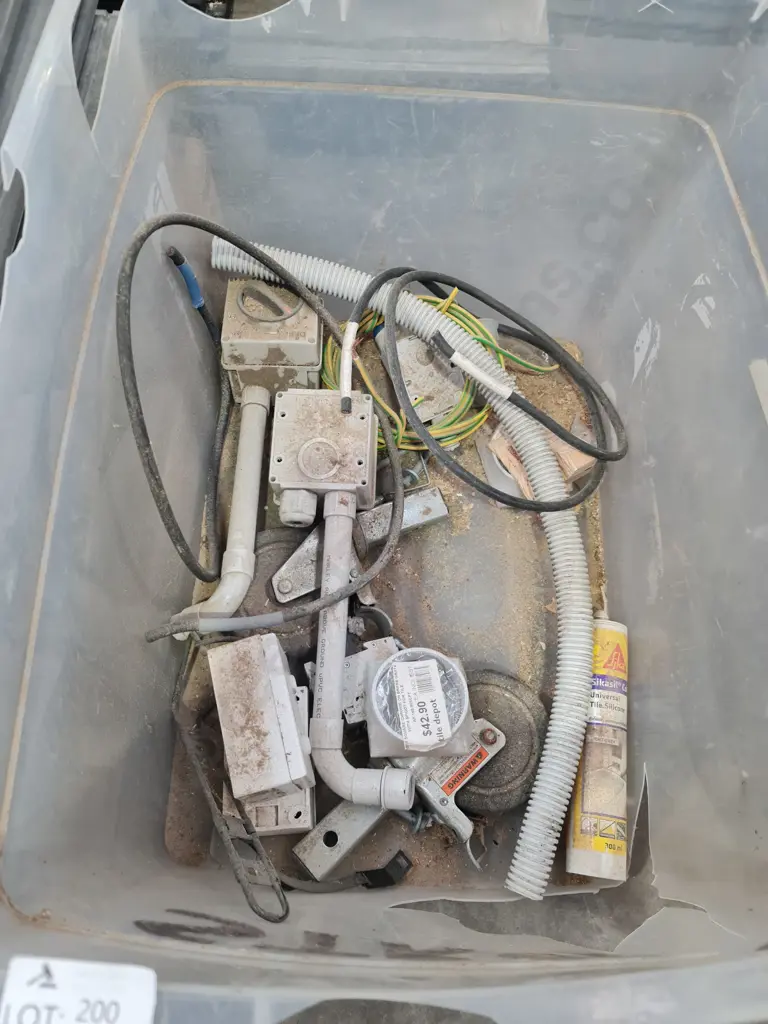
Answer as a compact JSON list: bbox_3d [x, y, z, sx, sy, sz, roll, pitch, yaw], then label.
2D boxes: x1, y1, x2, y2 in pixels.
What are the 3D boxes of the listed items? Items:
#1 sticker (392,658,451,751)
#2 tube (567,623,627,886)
[{"bbox_3d":[0.032,0.164,0.630,0.039,0.005,0.070,-8,70,-4],"label":"sticker"},{"bbox_3d":[0.197,0.211,0.678,0.050,0.050,0.224,15,67,-16],"label":"tube"}]

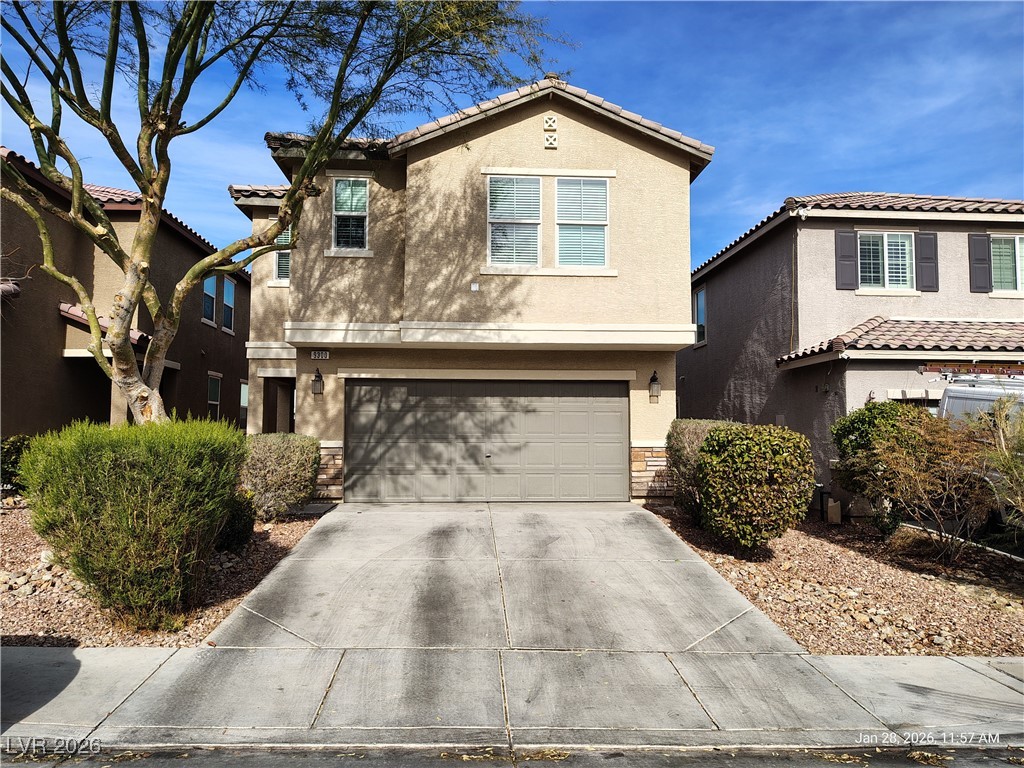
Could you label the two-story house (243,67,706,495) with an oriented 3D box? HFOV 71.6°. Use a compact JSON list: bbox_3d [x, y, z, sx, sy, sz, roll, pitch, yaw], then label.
[{"bbox_3d":[-1.427,-1.081,17.161,8.630,6.920,12.300,0,-4,-3],"label":"two-story house"}]

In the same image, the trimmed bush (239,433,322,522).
[{"bbox_3d":[-3.533,1.396,10.782,1.220,1.285,1.180,0,-4,-3],"label":"trimmed bush"}]

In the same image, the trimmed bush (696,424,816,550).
[{"bbox_3d":[3.182,1.337,9.192,1.480,1.597,1.400,0,-4,-3],"label":"trimmed bush"}]

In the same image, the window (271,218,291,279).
[{"bbox_3d":[-4.473,-2.676,14.222,0.570,1.188,0.100,0,-4,-3],"label":"window"}]

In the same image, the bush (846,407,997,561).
[{"bbox_3d":[5.132,1.243,8.817,1.680,1.877,1.550,0,-4,-3],"label":"bush"}]

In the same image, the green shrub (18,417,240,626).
[{"bbox_3d":[-3.619,1.258,6.719,1.920,1.804,1.800,0,-4,-3],"label":"green shrub"}]

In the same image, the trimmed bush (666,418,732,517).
[{"bbox_3d":[3.065,1.333,11.144,1.300,1.518,1.250,0,-4,-3],"label":"trimmed bush"}]

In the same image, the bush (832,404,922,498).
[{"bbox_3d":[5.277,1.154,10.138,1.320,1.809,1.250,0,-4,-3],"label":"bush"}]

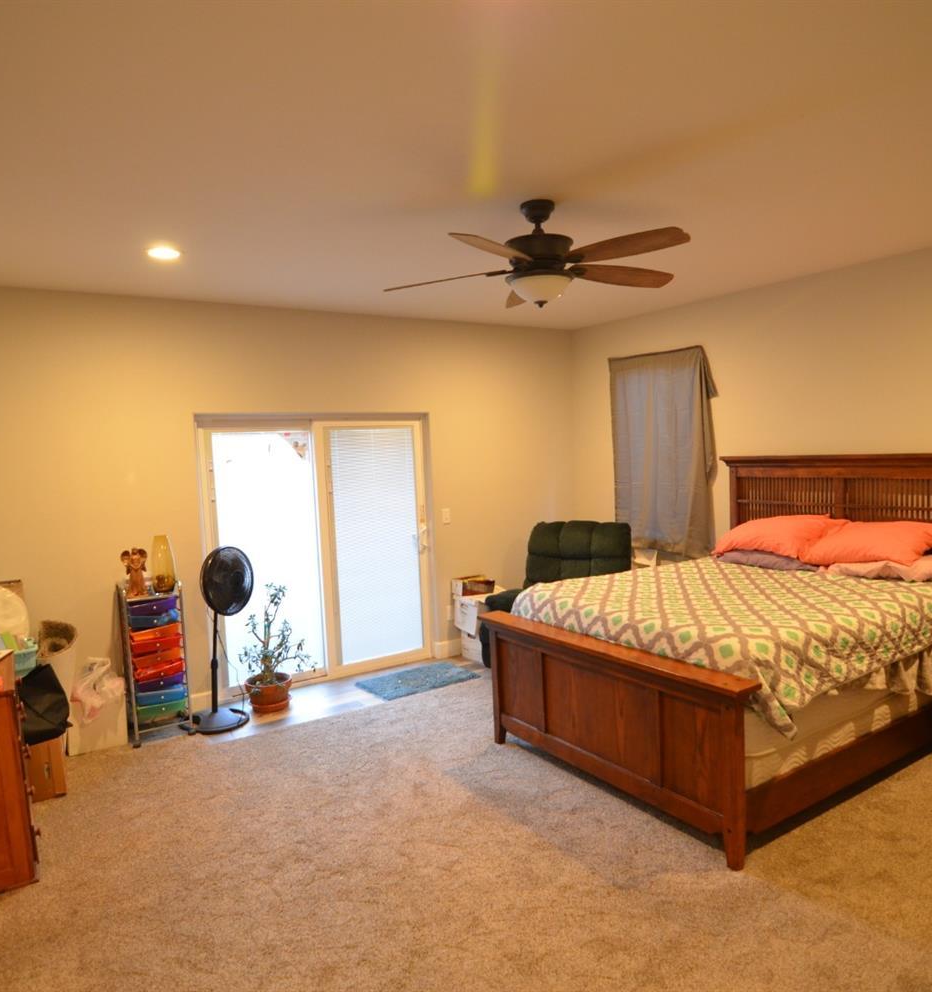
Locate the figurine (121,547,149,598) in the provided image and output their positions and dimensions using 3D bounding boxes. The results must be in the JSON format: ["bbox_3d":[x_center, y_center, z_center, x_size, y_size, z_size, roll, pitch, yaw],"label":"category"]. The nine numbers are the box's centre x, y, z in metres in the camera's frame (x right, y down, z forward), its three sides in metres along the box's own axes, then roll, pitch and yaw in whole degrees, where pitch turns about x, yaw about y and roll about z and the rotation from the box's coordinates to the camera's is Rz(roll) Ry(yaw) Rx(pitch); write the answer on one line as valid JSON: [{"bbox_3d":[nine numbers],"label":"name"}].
[{"bbox_3d":[-2.042,0.477,4.097,0.160,0.300,0.110,-5,5,-30],"label":"figurine"}]

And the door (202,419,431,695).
[{"bbox_3d":[-1.056,0.418,5.105,1.700,1.990,0.120,-5,4,-32],"label":"door"}]

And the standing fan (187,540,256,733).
[{"bbox_3d":[-1.642,0.902,4.335,0.420,1.170,0.450,0,5,28],"label":"standing fan"}]

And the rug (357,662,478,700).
[{"bbox_3d":[-0.351,1.374,4.976,0.785,0.015,0.445,-5,5,-31],"label":"rug"}]

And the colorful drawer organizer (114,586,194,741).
[{"bbox_3d":[-2.007,1.049,4.297,0.340,0.970,0.360,-5,4,-32],"label":"colorful drawer organizer"}]

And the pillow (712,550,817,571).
[{"bbox_3d":[2.000,0.399,4.511,0.450,0.160,0.700,-5,5,-35],"label":"pillow"}]

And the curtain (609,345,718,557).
[{"bbox_3d":[1.593,-0.355,5.409,0.100,1.640,0.970,-6,5,-39],"label":"curtain"}]

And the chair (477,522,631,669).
[{"bbox_3d":[0.785,0.773,5.330,0.980,1.060,0.930,0,5,26],"label":"chair"}]

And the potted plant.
[{"bbox_3d":[-1.351,1.052,4.667,0.480,0.860,0.420,-5,4,-32],"label":"potted plant"}]

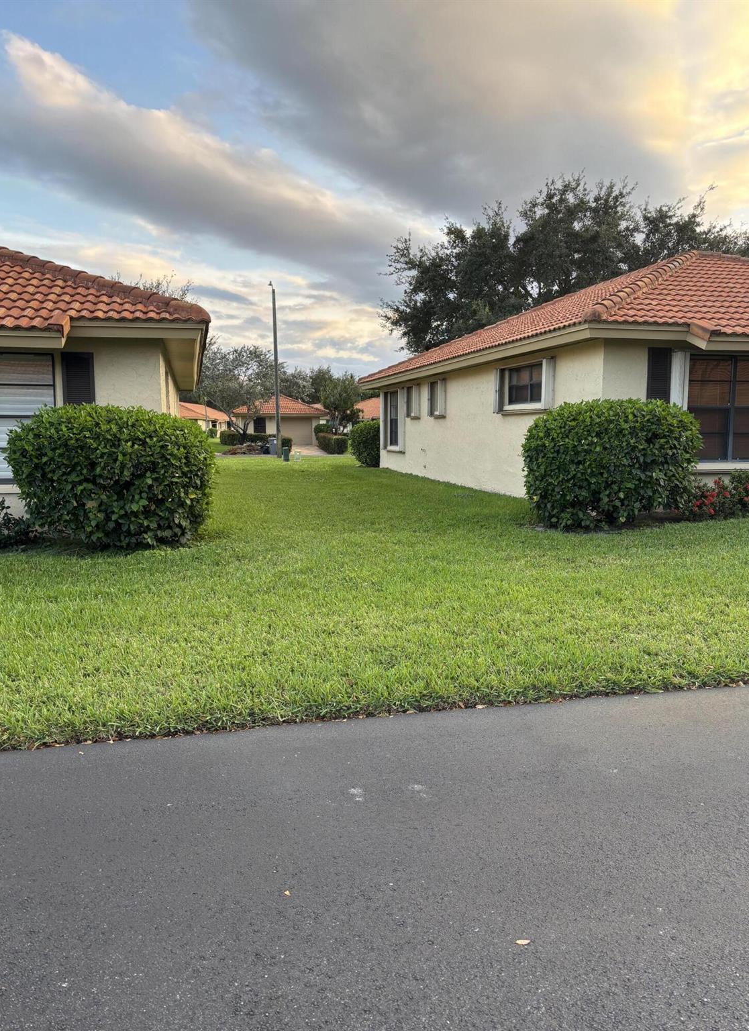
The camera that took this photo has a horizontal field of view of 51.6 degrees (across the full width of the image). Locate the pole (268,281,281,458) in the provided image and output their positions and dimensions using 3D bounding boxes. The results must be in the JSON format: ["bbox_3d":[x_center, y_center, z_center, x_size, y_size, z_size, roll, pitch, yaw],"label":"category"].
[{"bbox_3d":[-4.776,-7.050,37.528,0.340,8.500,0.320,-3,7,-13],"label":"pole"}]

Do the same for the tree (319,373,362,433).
[{"bbox_3d":[-2.300,-7.314,54.000,3.100,5.300,3.100,-1,7,-13],"label":"tree"}]

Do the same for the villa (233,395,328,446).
[{"bbox_3d":[-8.709,-8.440,68.050,7.850,4.250,9.600,-1,7,-13],"label":"villa"}]

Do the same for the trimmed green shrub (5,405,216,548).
[{"bbox_3d":[-3.130,-0.514,9.400,2.270,1.600,1.300,-1,7,-13],"label":"trimmed green shrub"}]

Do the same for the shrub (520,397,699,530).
[{"bbox_3d":[3.180,-0.725,10.400,2.200,1.600,1.350,-1,7,-13],"label":"shrub"}]

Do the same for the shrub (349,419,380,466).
[{"bbox_3d":[0.200,-2.401,25.600,2.000,1.560,1.500,-1,7,-13],"label":"shrub"}]

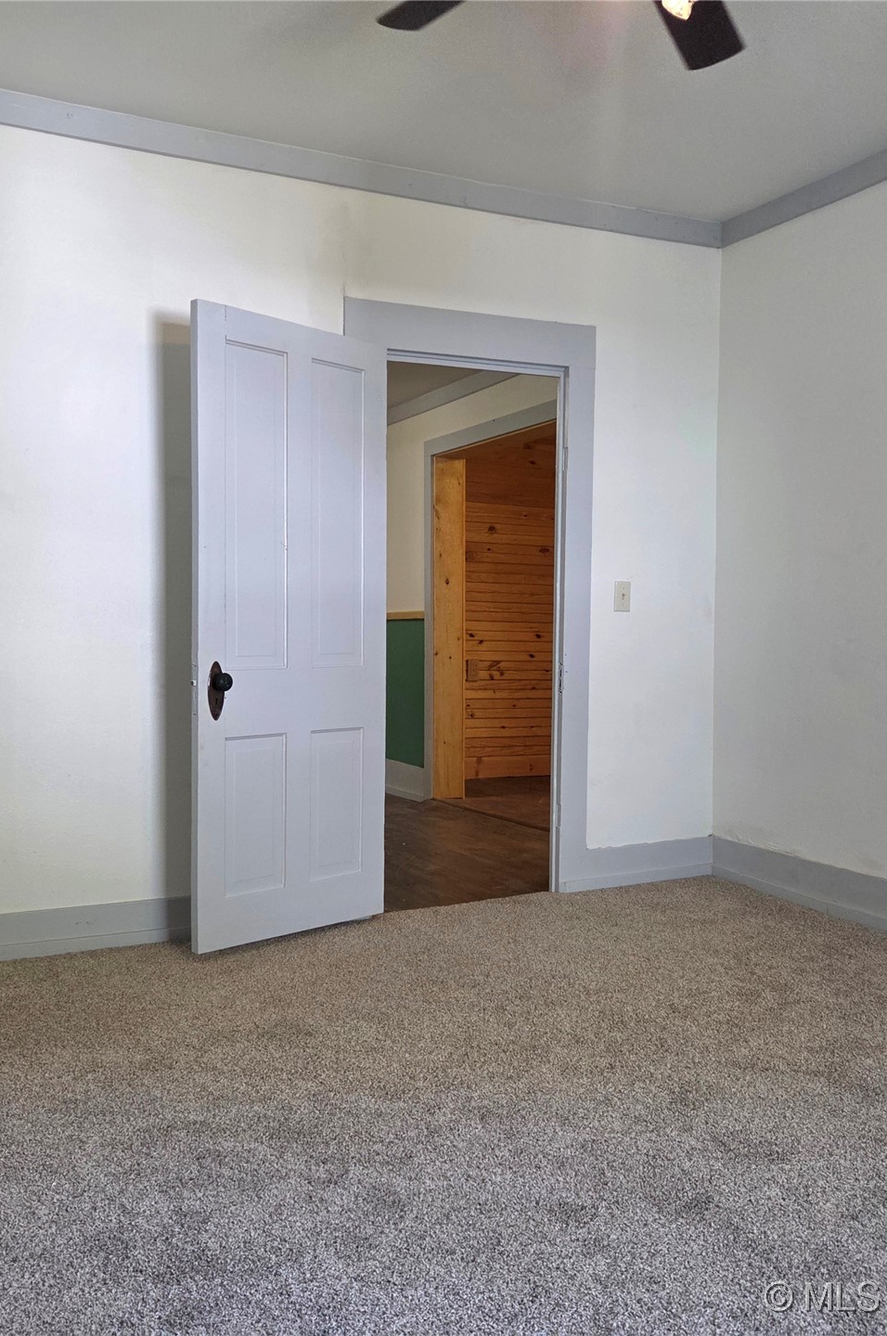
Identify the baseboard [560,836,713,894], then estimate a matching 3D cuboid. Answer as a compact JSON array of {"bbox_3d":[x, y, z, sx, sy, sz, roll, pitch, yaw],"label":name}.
[{"bbox_3d":[0.745,0.747,4.493,0.700,0.155,0.025,-1,2,-26],"label":"baseboard"}]

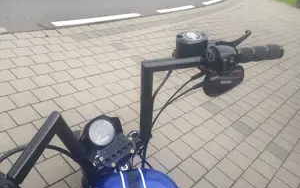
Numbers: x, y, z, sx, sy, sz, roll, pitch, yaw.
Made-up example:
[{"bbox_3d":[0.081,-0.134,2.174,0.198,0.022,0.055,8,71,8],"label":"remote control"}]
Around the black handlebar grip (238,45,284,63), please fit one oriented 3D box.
[{"bbox_3d":[0.289,-0.105,0.720,0.135,0.037,0.037,-6,35,-12],"label":"black handlebar grip"}]

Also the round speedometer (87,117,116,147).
[{"bbox_3d":[-0.156,0.120,0.868,0.090,0.045,0.090,-27,92,-23],"label":"round speedometer"}]

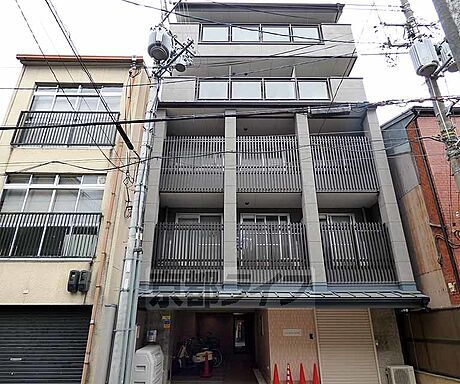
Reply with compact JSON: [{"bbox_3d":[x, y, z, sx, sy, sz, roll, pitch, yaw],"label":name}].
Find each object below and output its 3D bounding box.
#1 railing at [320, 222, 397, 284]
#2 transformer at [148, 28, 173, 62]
[{"bbox_3d":[3.678,1.740,8.033,1.984,1.737,0.080,0,-22,0],"label":"railing"},{"bbox_3d":[-2.158,-4.694,8.691,0.650,0.800,0.670,7,-23,-17],"label":"transformer"}]

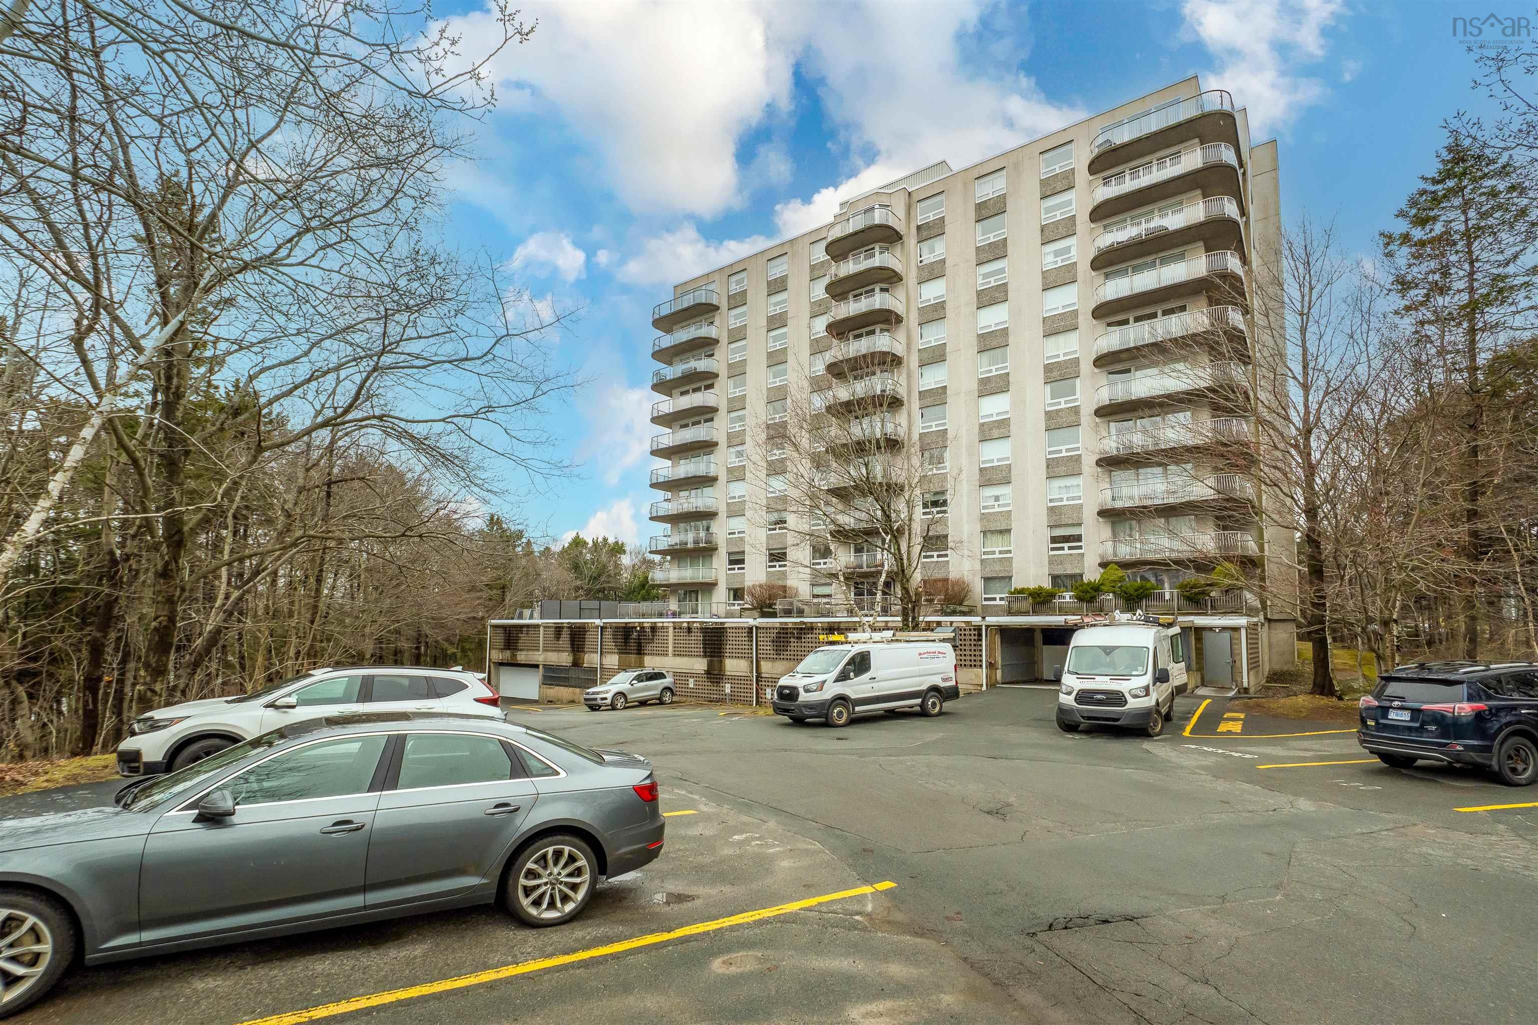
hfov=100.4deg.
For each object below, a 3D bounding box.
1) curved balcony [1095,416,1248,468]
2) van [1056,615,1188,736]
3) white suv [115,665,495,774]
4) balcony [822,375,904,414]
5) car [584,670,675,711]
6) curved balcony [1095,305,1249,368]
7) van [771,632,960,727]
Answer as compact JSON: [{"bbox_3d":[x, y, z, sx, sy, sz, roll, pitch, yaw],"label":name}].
[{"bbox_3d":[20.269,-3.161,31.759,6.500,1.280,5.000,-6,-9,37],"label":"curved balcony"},{"bbox_3d":[9.113,4.103,16.666,2.150,2.700,5.700,-5,-9,36],"label":"van"},{"bbox_3d":[-6.444,3.041,9.629,4.620,1.690,1.870,6,-10,-39],"label":"white suv"},{"bbox_3d":[5.666,-7.111,39.719,5.000,1.280,2.300,-6,-9,37],"label":"balcony"},{"bbox_3d":[-6.793,8.693,31.753,1.950,1.720,4.750,-6,-9,38],"label":"car"},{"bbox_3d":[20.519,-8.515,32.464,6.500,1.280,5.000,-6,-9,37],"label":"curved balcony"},{"bbox_3d":[2.851,4.754,18.664,5.850,2.350,2.120,5,-9,-35],"label":"van"}]

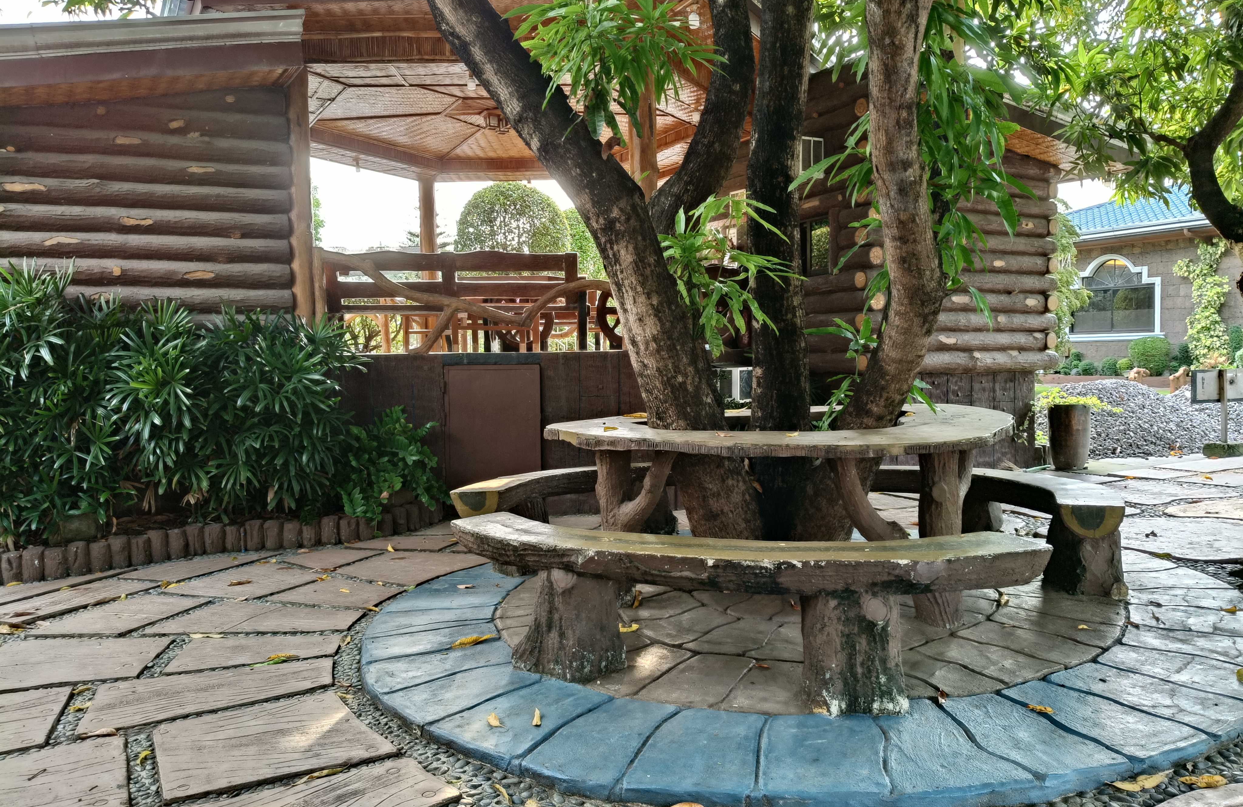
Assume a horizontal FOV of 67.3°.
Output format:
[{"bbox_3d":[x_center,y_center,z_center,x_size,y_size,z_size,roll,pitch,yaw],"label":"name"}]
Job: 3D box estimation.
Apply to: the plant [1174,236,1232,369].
[{"bbox_3d":[12.876,-2.185,20.700,0.500,2.900,1.200,-3,3,-35],"label":"plant"}]

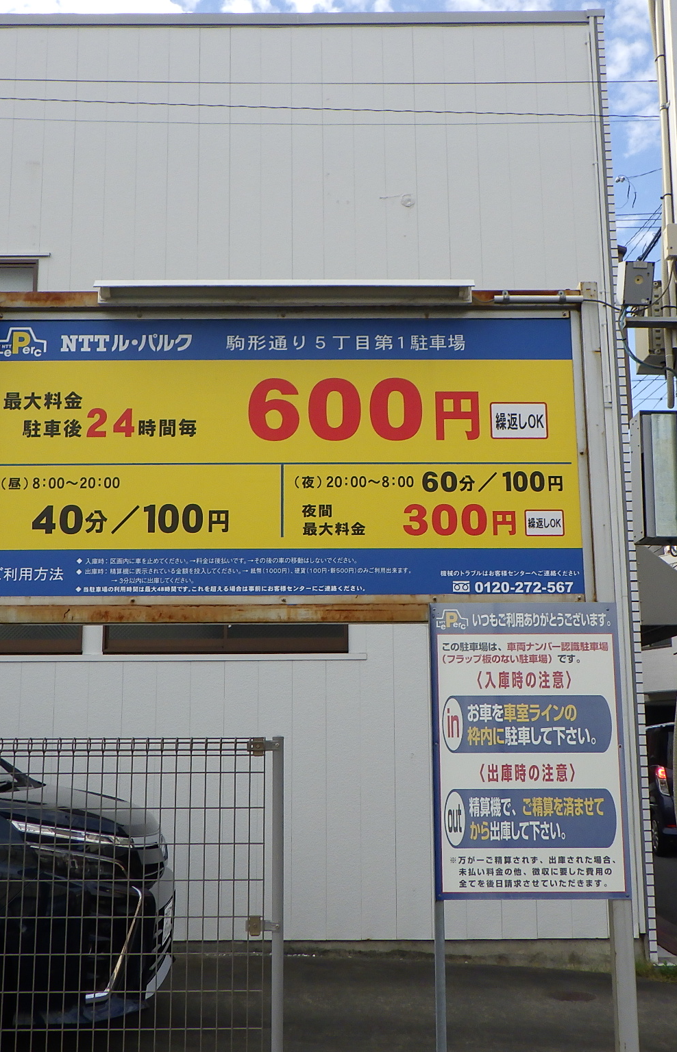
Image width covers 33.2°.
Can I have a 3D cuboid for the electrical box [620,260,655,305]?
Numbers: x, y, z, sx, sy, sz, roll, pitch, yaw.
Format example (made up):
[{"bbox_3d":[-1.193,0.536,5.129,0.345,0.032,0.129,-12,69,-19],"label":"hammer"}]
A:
[{"bbox_3d":[1.040,-0.847,3.977,0.100,0.147,0.082,0,10,-4],"label":"electrical box"}]

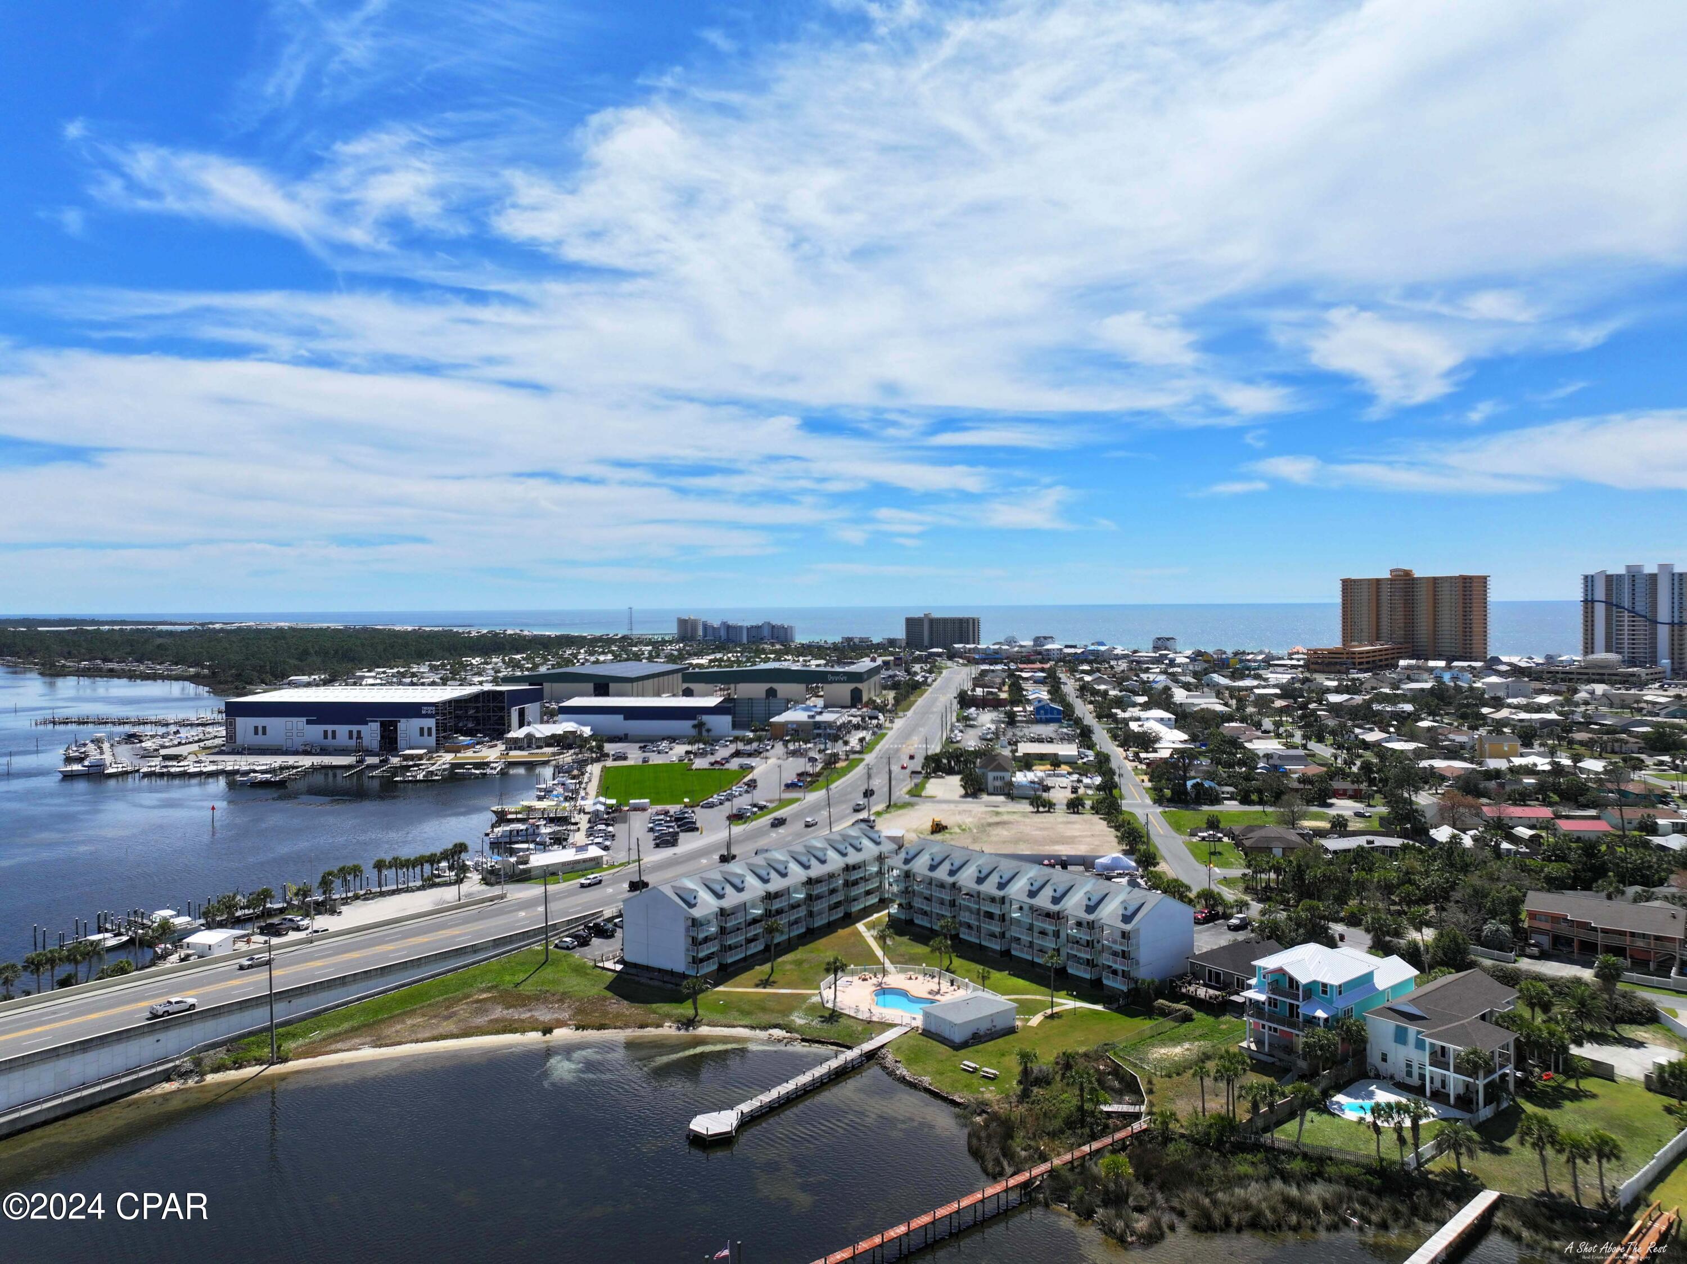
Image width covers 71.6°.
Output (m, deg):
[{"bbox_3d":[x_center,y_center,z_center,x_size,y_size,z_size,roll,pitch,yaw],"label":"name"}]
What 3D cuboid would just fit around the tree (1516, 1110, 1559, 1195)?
[{"bbox_3d":[64.000,47.750,106.960,3.980,7.290,3.980,-1,1,0],"label":"tree"}]

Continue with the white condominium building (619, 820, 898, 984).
[{"bbox_3d":[-11.620,42.900,193.880,14.500,13.010,55.110,0,2,33],"label":"white condominium building"}]

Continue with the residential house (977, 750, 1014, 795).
[{"bbox_3d":[44.563,41.001,339.733,10.300,11.000,12.000,0,1,10],"label":"residential house"}]

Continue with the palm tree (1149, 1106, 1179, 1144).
[{"bbox_3d":[34.771,53.374,126.402,2.994,3.672,2.994,-1,1,0],"label":"palm tree"}]

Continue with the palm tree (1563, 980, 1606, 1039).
[{"bbox_3d":[93.629,47.606,147.980,4.900,6.558,4.900,0,1,0],"label":"palm tree"}]

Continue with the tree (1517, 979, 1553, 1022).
[{"bbox_3d":[86.330,46.400,146.030,4.470,5.630,4.470,-1,1,0],"label":"tree"}]

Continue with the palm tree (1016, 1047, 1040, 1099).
[{"bbox_3d":[20.404,49.247,130.268,2.500,5.929,2.500,0,1,0],"label":"palm tree"}]

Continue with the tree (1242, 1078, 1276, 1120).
[{"bbox_3d":[44.886,51.587,126.381,3.422,6.261,3.422,-1,1,0],"label":"tree"}]

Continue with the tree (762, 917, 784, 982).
[{"bbox_3d":[-11.006,49.266,182.553,3.398,8.494,3.398,-1,1,0],"label":"tree"}]

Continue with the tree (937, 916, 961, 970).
[{"bbox_3d":[17.059,49.533,187.059,3.376,7.217,3.376,-1,1,0],"label":"tree"}]

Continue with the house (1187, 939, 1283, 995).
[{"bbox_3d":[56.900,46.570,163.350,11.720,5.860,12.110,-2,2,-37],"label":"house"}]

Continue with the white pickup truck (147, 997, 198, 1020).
[{"bbox_3d":[-91.857,51.413,160.536,1.950,1.800,5.500,1,0,36],"label":"white pickup truck"}]

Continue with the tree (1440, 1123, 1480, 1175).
[{"bbox_3d":[58.480,49.030,111.060,3.770,4.610,3.770,-1,1,0],"label":"tree"}]

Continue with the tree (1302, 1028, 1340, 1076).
[{"bbox_3d":[56.660,50.442,138.807,4.385,7.106,4.385,-1,1,0],"label":"tree"}]

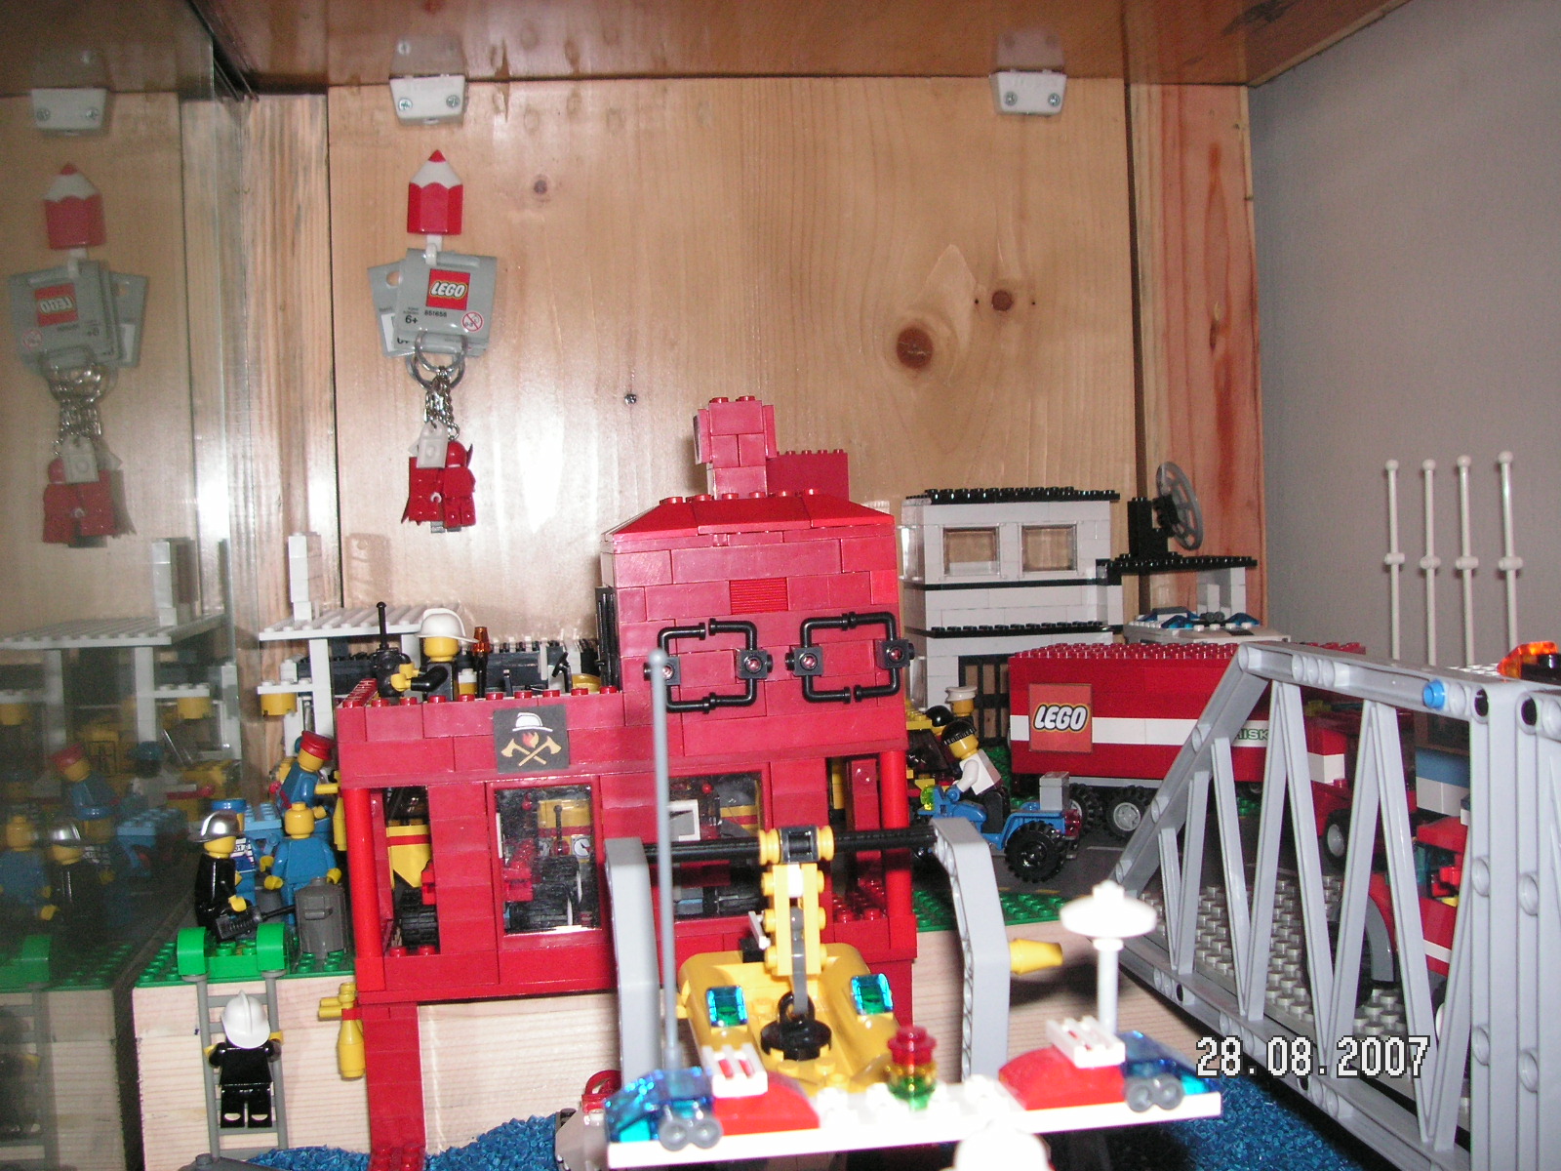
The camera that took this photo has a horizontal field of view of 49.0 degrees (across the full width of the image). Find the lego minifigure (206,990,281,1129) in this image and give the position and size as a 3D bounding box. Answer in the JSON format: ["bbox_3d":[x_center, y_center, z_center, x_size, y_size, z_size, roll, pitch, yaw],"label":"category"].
[{"bbox_3d":[-0.163,0.144,0.520,0.023,0.041,0.016,-4,3,-8],"label":"lego minifigure"}]

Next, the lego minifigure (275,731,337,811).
[{"bbox_3d":[-0.182,0.075,0.655,0.022,0.039,0.022,-6,4,-43],"label":"lego minifigure"}]

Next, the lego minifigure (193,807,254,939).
[{"bbox_3d":[-0.181,0.094,0.557,0.016,0.041,0.021,-5,3,-38],"label":"lego minifigure"}]

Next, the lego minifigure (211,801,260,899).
[{"bbox_3d":[-0.190,0.094,0.592,0.024,0.041,0.014,-4,3,-12],"label":"lego minifigure"}]

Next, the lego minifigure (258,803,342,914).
[{"bbox_3d":[-0.163,0.093,0.583,0.025,0.040,0.014,-3,3,-3],"label":"lego minifigure"}]

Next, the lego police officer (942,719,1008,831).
[{"bbox_3d":[0.072,0.070,0.632,0.021,0.040,0.022,-2,3,22],"label":"lego police officer"}]

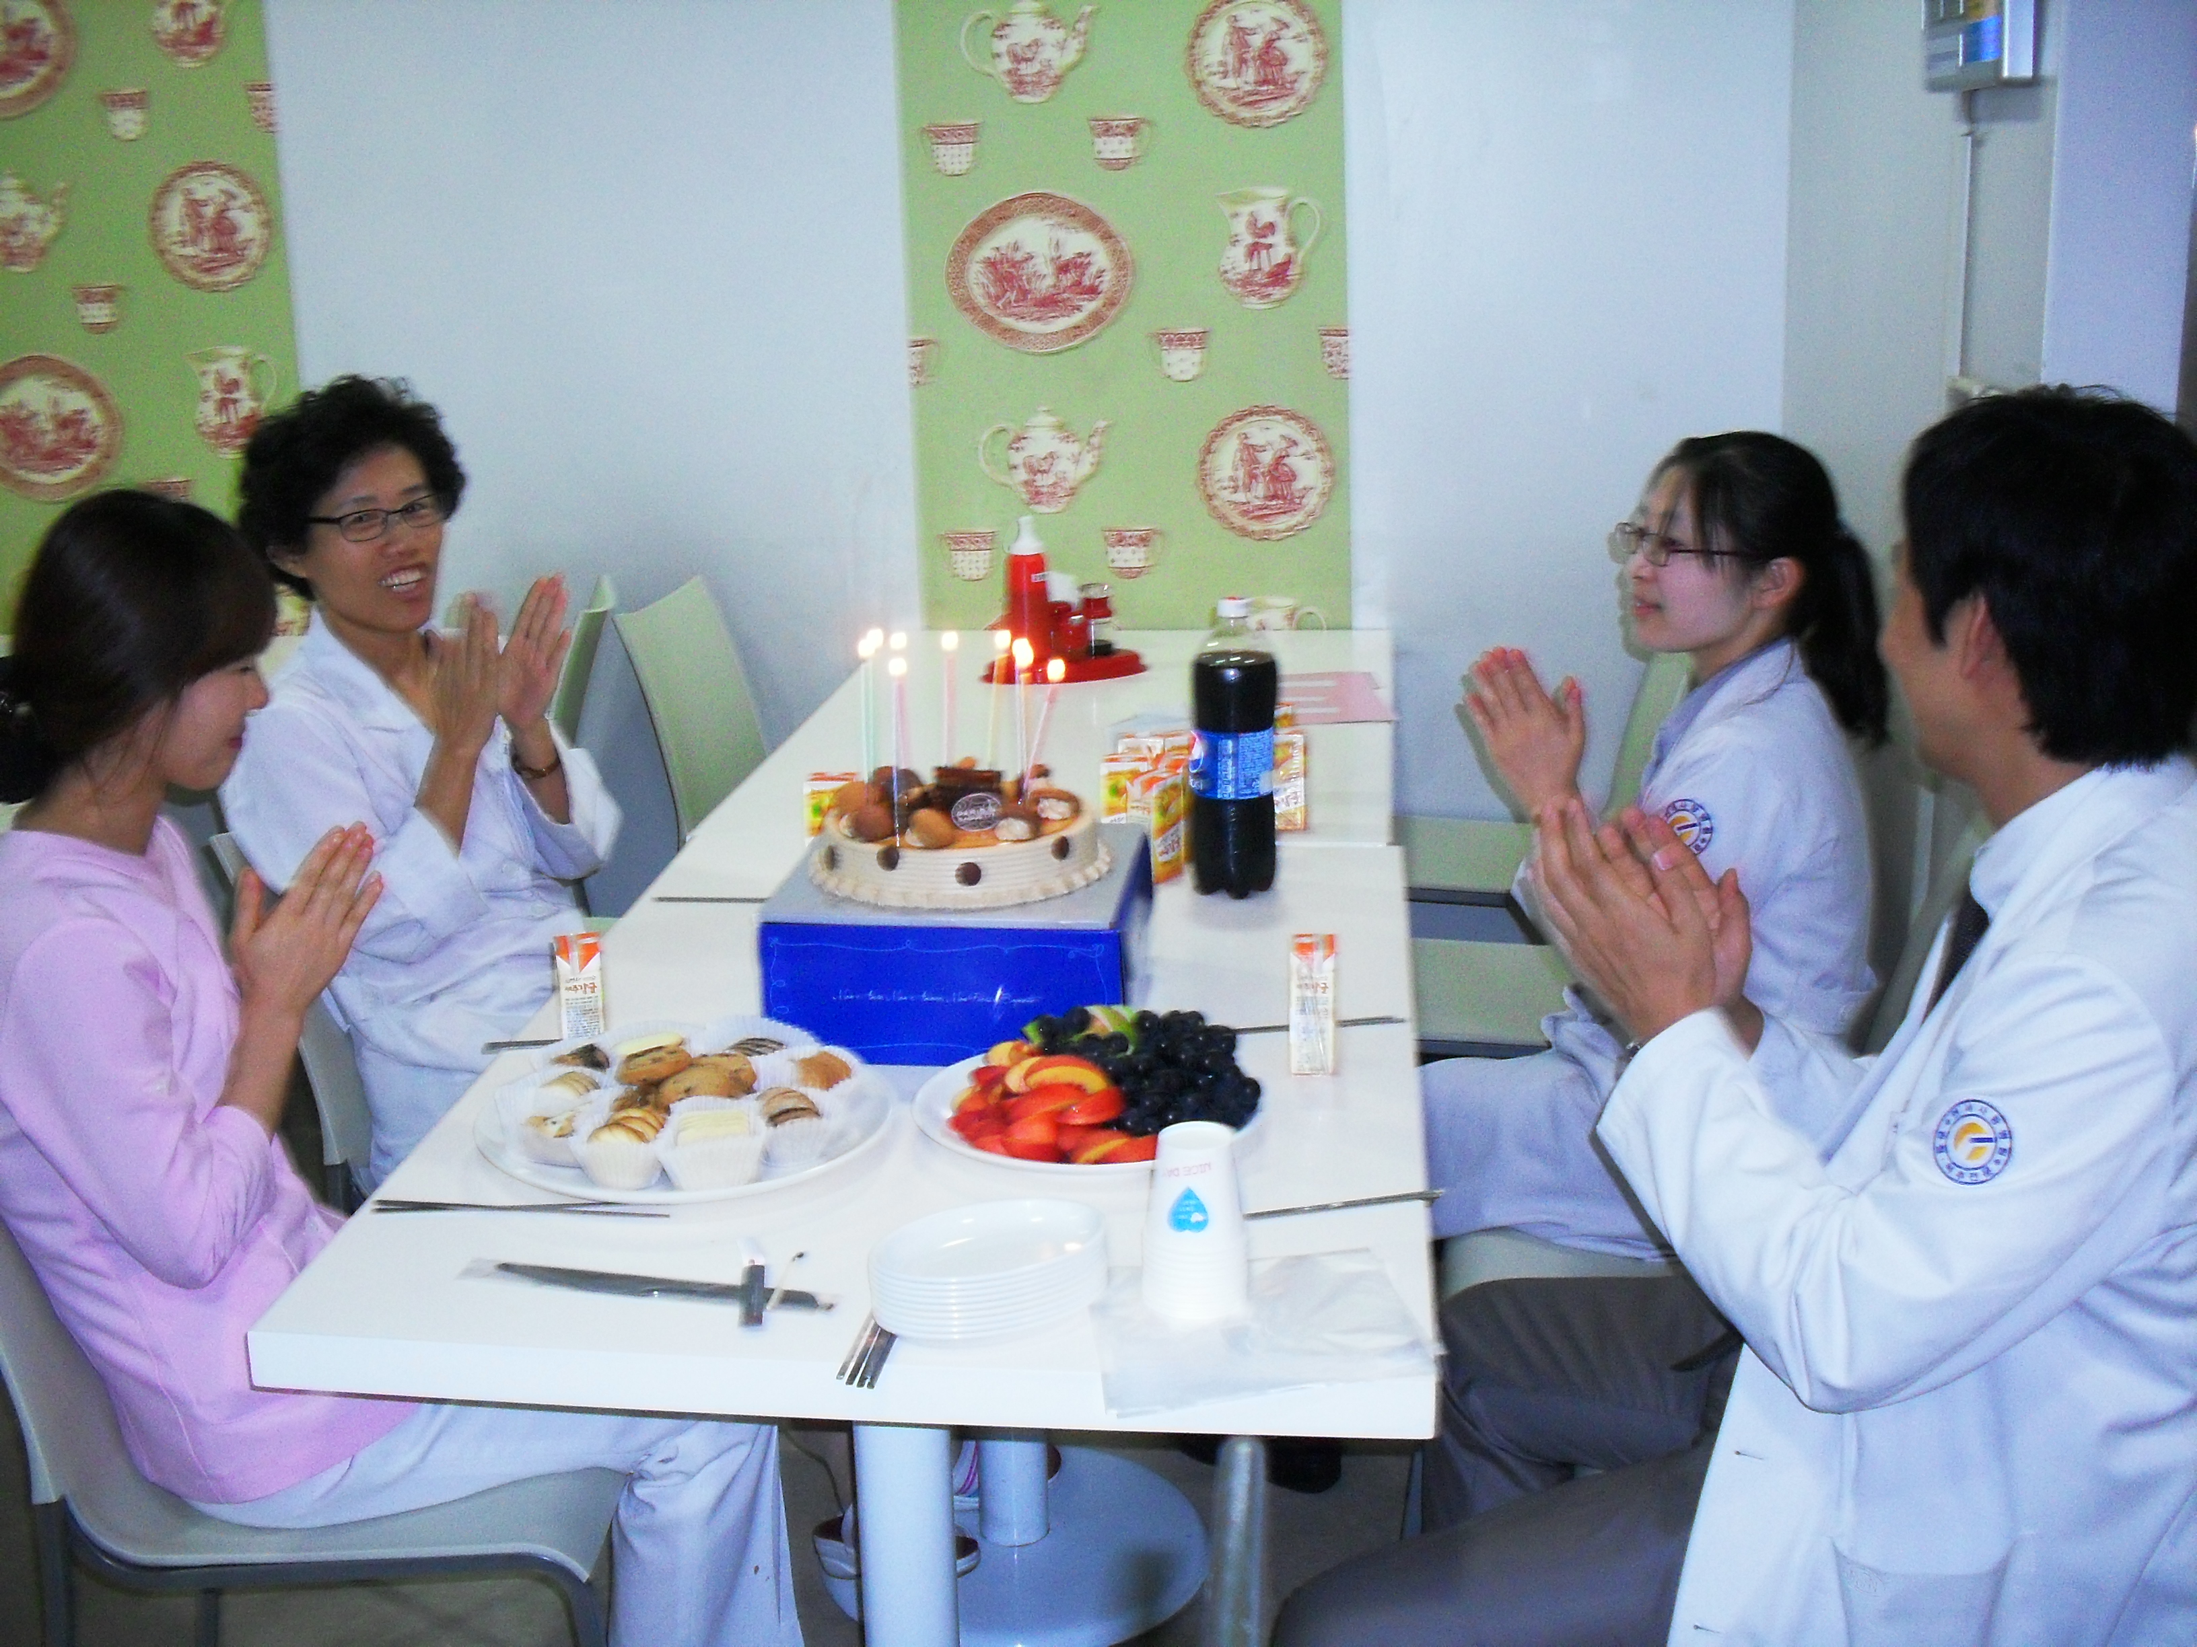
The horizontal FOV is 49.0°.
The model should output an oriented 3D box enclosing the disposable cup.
[{"bbox_3d":[0.067,0.274,1.664,0.072,0.121,0.072,-1,17,0],"label":"disposable cup"}]

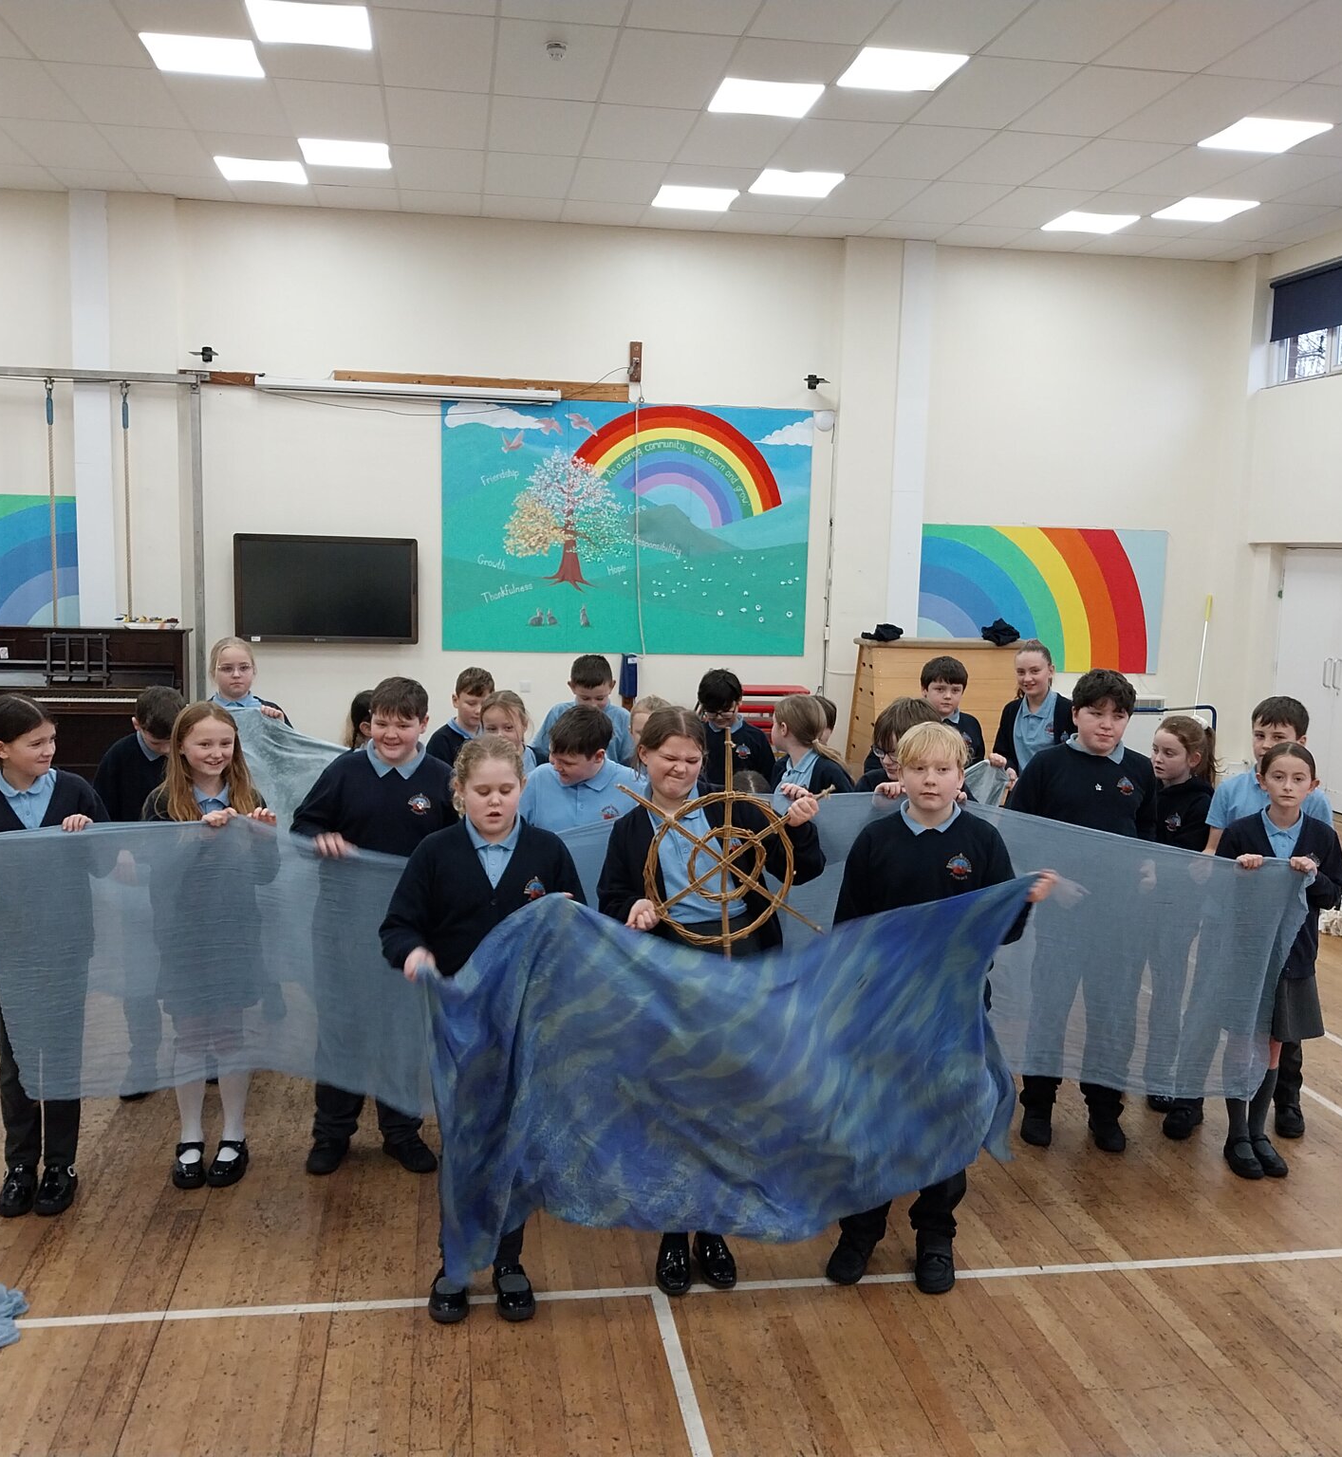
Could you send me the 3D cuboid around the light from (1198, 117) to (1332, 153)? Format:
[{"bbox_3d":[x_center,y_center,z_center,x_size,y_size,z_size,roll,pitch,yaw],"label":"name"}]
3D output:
[{"bbox_3d":[3.488,-3.501,8.574,0.590,0.050,0.590,0,7,-9],"label":"light"}]

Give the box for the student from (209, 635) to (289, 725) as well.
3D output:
[{"bbox_3d":[-1.665,0.428,5.629,0.430,1.530,0.340,-1,7,-19],"label":"student"}]

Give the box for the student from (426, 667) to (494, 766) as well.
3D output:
[{"bbox_3d":[-0.827,0.453,6.076,0.420,1.430,0.320,-1,7,-17],"label":"student"}]

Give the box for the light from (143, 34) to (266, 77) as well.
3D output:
[{"bbox_3d":[-2.442,-3.537,7.658,0.585,0.040,0.585,0,7,-9],"label":"light"}]

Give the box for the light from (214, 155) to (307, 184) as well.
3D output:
[{"bbox_3d":[-2.801,-3.830,10.012,0.585,0.040,0.585,0,7,-9],"label":"light"}]

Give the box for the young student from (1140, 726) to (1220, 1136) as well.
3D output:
[{"bbox_3d":[1.756,0.640,5.138,0.420,1.400,0.340,8,10,44],"label":"young student"}]

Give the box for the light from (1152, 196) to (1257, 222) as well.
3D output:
[{"bbox_3d":[3.809,-3.718,10.432,0.590,0.050,0.590,0,7,-9],"label":"light"}]

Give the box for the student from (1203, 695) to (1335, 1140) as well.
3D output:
[{"bbox_3d":[2.021,0.632,4.932,0.460,1.480,0.360,4,7,19],"label":"student"}]

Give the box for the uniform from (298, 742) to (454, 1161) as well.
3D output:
[{"bbox_3d":[-0.894,0.649,4.407,0.480,1.200,0.330,0,7,-12],"label":"uniform"}]

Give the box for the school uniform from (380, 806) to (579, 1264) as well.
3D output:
[{"bbox_3d":[-0.455,0.786,3.570,0.470,1.130,0.320,1,7,-6],"label":"school uniform"}]

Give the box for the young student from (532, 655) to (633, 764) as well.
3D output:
[{"bbox_3d":[-0.358,0.435,6.014,0.430,1.490,0.340,1,7,-4],"label":"young student"}]

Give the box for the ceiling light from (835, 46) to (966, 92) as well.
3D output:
[{"bbox_3d":[1.205,-3.431,7.612,0.600,0.050,0.600,1,7,-9],"label":"ceiling light"}]

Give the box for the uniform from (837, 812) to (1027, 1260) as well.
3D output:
[{"bbox_3d":[0.664,0.795,3.842,0.510,1.190,0.350,2,7,7],"label":"uniform"}]

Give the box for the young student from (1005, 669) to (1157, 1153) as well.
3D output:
[{"bbox_3d":[1.353,0.594,4.806,0.490,1.550,0.360,2,7,6],"label":"young student"}]

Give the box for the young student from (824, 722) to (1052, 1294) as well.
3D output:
[{"bbox_3d":[0.667,0.734,3.791,0.540,1.480,0.400,3,7,10],"label":"young student"}]

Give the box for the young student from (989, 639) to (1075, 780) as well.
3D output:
[{"bbox_3d":[1.572,0.382,6.360,0.420,1.520,0.300,4,7,17],"label":"young student"}]

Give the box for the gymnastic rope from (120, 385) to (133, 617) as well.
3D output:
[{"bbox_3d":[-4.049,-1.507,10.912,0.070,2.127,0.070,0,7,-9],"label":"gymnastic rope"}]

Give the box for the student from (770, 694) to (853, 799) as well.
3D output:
[{"bbox_3d":[0.512,0.563,5.553,0.360,1.390,0.410,-5,10,-43],"label":"student"}]

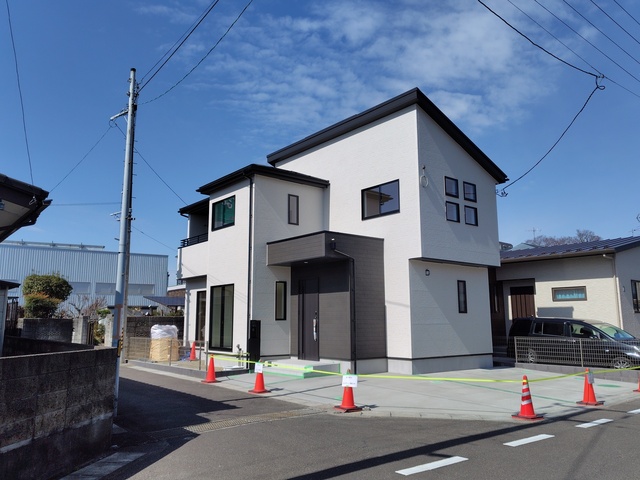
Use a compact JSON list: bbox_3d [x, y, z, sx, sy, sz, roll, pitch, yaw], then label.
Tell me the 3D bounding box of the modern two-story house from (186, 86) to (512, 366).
[{"bbox_3d":[0.029,0.410,16.825,7.300,8.600,11.100,7,-12,-36],"label":"modern two-story house"}]

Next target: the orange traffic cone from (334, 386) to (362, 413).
[{"bbox_3d":[0.536,2.739,7.800,0.390,0.700,0.390,-8,-12,39],"label":"orange traffic cone"}]

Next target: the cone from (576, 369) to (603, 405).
[{"bbox_3d":[5.352,2.917,8.450,0.390,0.700,0.390,-8,-12,39],"label":"cone"}]

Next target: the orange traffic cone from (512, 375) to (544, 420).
[{"bbox_3d":[3.453,2.627,7.100,0.390,0.700,0.390,-8,-12,39],"label":"orange traffic cone"}]

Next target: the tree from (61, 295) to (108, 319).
[{"bbox_3d":[-11.631,4.223,21.000,2.100,2.800,2.000,0,-9,0],"label":"tree"}]

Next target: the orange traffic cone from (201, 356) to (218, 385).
[{"bbox_3d":[-2.832,3.370,11.150,0.390,0.700,0.390,-2,-10,15],"label":"orange traffic cone"}]

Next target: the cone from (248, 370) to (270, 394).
[{"bbox_3d":[-1.334,3.082,9.600,0.390,0.700,0.390,-2,-10,15],"label":"cone"}]

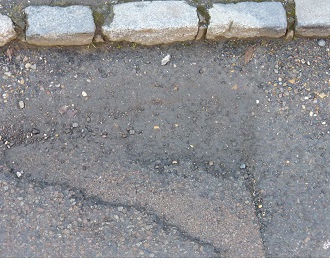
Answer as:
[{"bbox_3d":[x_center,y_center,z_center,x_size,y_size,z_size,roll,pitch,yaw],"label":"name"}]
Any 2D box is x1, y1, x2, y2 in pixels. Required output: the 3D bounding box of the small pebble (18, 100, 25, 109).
[{"bbox_3d":[-0.397,-0.076,1.597,0.014,0.012,0.021,-7,62,-4],"label":"small pebble"}]

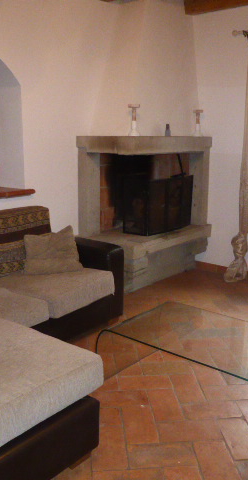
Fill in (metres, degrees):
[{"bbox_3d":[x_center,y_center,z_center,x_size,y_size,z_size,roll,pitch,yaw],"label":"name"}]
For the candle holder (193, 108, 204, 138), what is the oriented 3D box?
[{"bbox_3d":[0.747,-1.159,4.601,0.100,0.264,0.100,0,13,0],"label":"candle holder"}]

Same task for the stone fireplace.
[{"bbox_3d":[0.245,-0.291,4.495,0.639,1.390,1.307,11,16,40],"label":"stone fireplace"}]

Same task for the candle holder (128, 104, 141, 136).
[{"bbox_3d":[0.089,-1.001,3.877,0.100,0.264,0.100,0,13,0],"label":"candle holder"}]

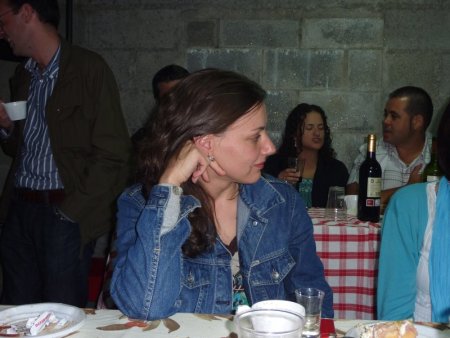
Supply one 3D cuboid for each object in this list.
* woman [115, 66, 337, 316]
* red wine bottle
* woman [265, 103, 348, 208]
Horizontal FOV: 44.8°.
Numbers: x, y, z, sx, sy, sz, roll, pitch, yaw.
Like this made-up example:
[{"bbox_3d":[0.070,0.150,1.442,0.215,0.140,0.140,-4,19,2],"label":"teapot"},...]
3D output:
[{"bbox_3d":[-0.005,0.400,1.120,0.480,1.210,0.660,-1,5,-7],"label":"woman"},{"bbox_3d":[0.505,0.029,1.890,0.075,0.298,0.075,0,5,0],"label":"red wine bottle"},{"bbox_3d":[0.352,0.300,2.430,0.460,1.190,0.660,0,5,5],"label":"woman"}]

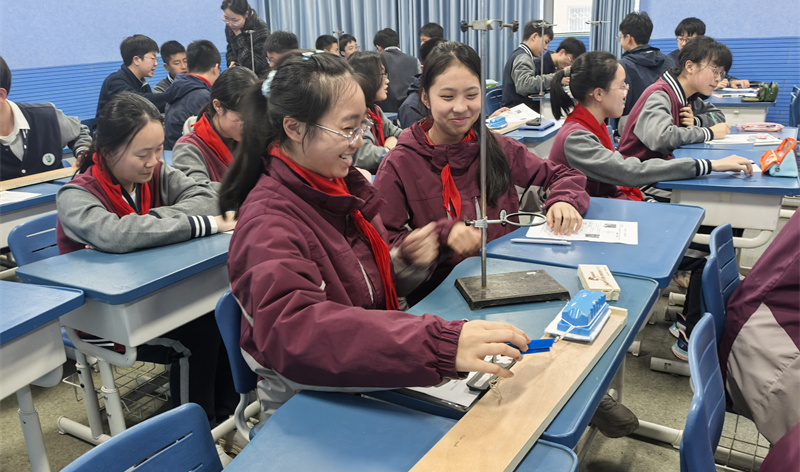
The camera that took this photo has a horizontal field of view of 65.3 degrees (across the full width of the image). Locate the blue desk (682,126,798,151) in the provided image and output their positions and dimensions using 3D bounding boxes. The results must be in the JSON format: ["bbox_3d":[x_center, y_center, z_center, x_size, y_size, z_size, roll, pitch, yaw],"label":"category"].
[{"bbox_3d":[1.568,-0.072,2.838,0.413,0.752,0.609,9,21,32],"label":"blue desk"}]

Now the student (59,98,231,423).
[{"bbox_3d":[-0.802,0.119,1.987,0.630,1.127,0.520,11,23,36],"label":"student"}]

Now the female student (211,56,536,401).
[{"bbox_3d":[-0.053,0.278,1.259,0.650,1.250,0.500,7,20,25],"label":"female student"}]

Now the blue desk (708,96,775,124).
[{"bbox_3d":[2.262,-0.559,4.295,0.450,0.750,0.645,7,20,25],"label":"blue desk"}]

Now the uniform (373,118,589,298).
[{"bbox_3d":[0.191,-0.050,1.725,0.540,0.560,0.380,-7,19,-14],"label":"uniform"}]

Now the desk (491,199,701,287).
[{"bbox_3d":[0.546,0.337,1.744,0.417,0.757,0.615,9,21,31],"label":"desk"}]

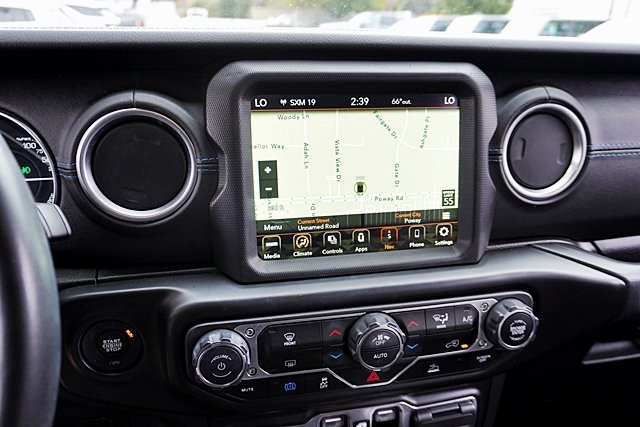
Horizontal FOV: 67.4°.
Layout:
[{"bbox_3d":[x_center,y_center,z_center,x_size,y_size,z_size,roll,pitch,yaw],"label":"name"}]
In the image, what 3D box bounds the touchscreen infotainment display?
[{"bbox_3d":[0.032,-0.032,0.397,0.174,0.131,0.020,-3,9,-11],"label":"touchscreen infotainment display"}]

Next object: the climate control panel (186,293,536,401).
[{"bbox_3d":[0.040,0.108,0.377,0.278,0.075,0.035,-3,13,-10],"label":"climate control panel"}]

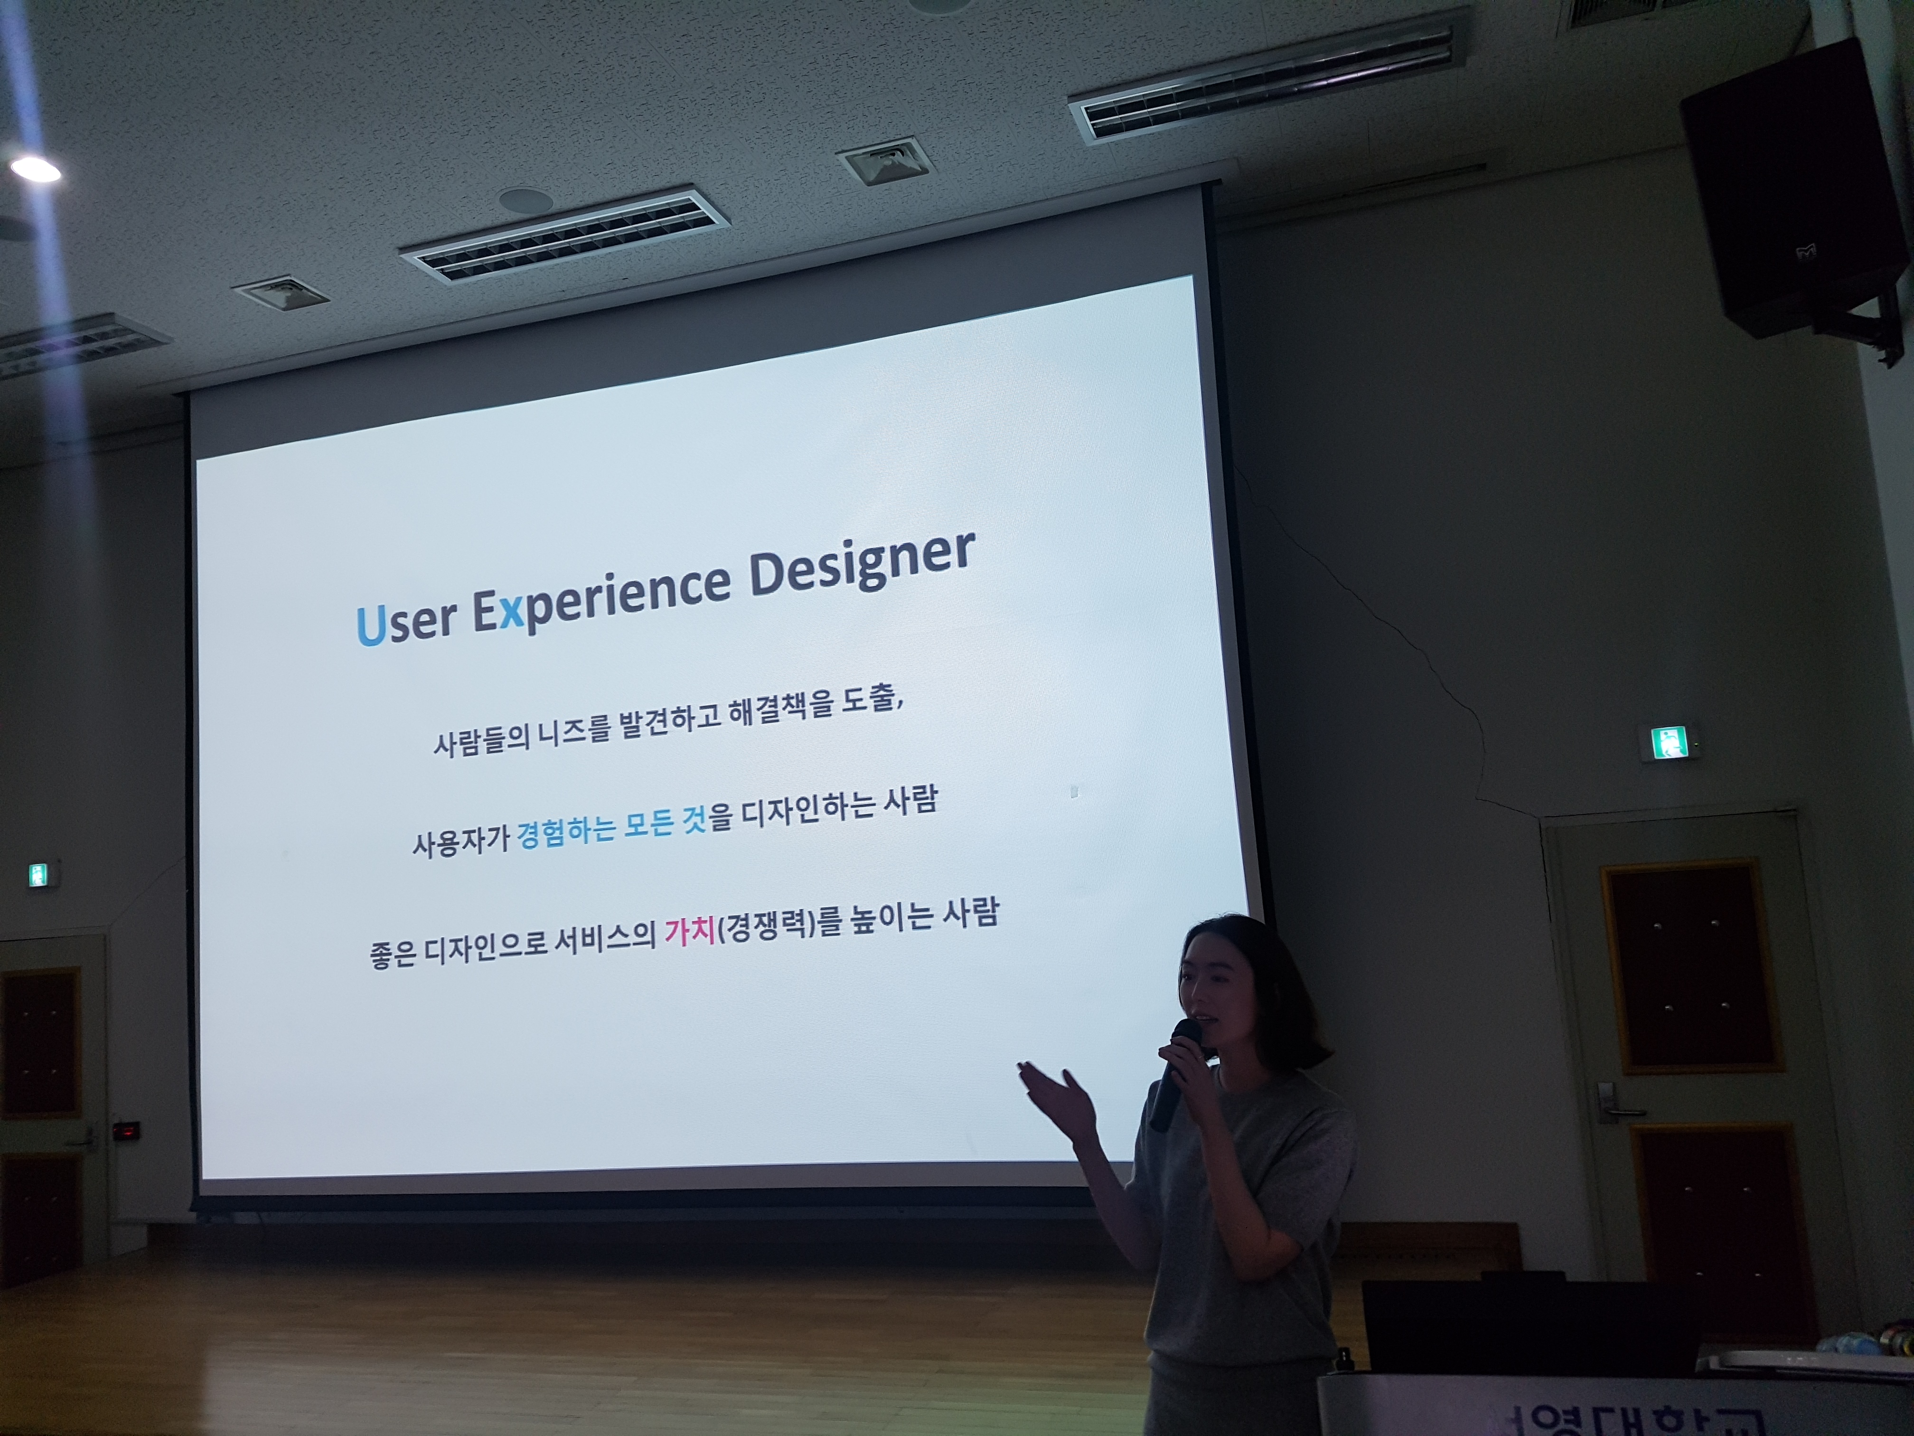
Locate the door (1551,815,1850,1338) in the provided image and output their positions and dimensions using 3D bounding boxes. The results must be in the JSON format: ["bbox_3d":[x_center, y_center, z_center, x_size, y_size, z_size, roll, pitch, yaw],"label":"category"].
[{"bbox_3d":[2.720,1.377,5.236,0.873,2.080,0.080,-6,-7,16],"label":"door"}]

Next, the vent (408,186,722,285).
[{"bbox_3d":[-1.531,-1.887,5.611,1.290,0.060,0.335,-6,-7,16],"label":"vent"}]

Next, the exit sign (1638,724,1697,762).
[{"bbox_3d":[2.657,0.087,5.353,0.200,0.140,0.045,-6,-7,16],"label":"exit sign"}]

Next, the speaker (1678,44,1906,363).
[{"bbox_3d":[2.454,-1.482,4.227,0.448,0.720,0.400,-10,-5,28],"label":"speaker"}]

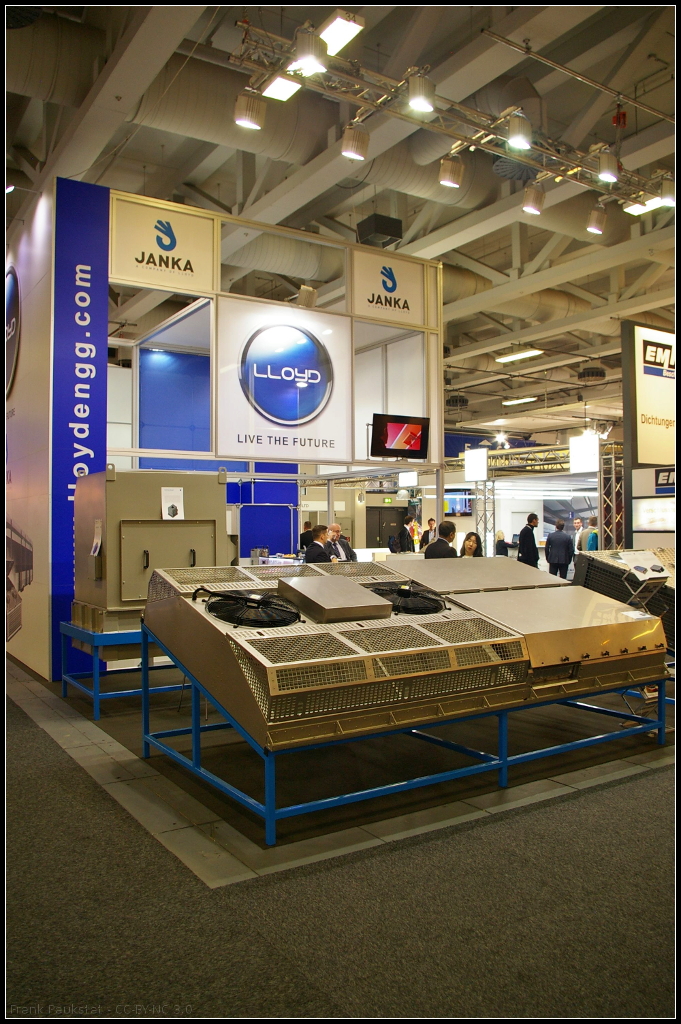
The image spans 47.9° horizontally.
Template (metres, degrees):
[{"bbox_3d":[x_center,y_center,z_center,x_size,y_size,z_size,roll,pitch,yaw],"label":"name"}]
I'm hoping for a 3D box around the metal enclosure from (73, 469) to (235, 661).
[{"bbox_3d":[-1.777,0.468,7.421,1.323,1.676,1.091,1,-2,-33],"label":"metal enclosure"}]

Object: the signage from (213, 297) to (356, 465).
[{"bbox_3d":[-0.689,-1.664,9.933,1.954,1.989,0.050,1,-2,-31],"label":"signage"}]

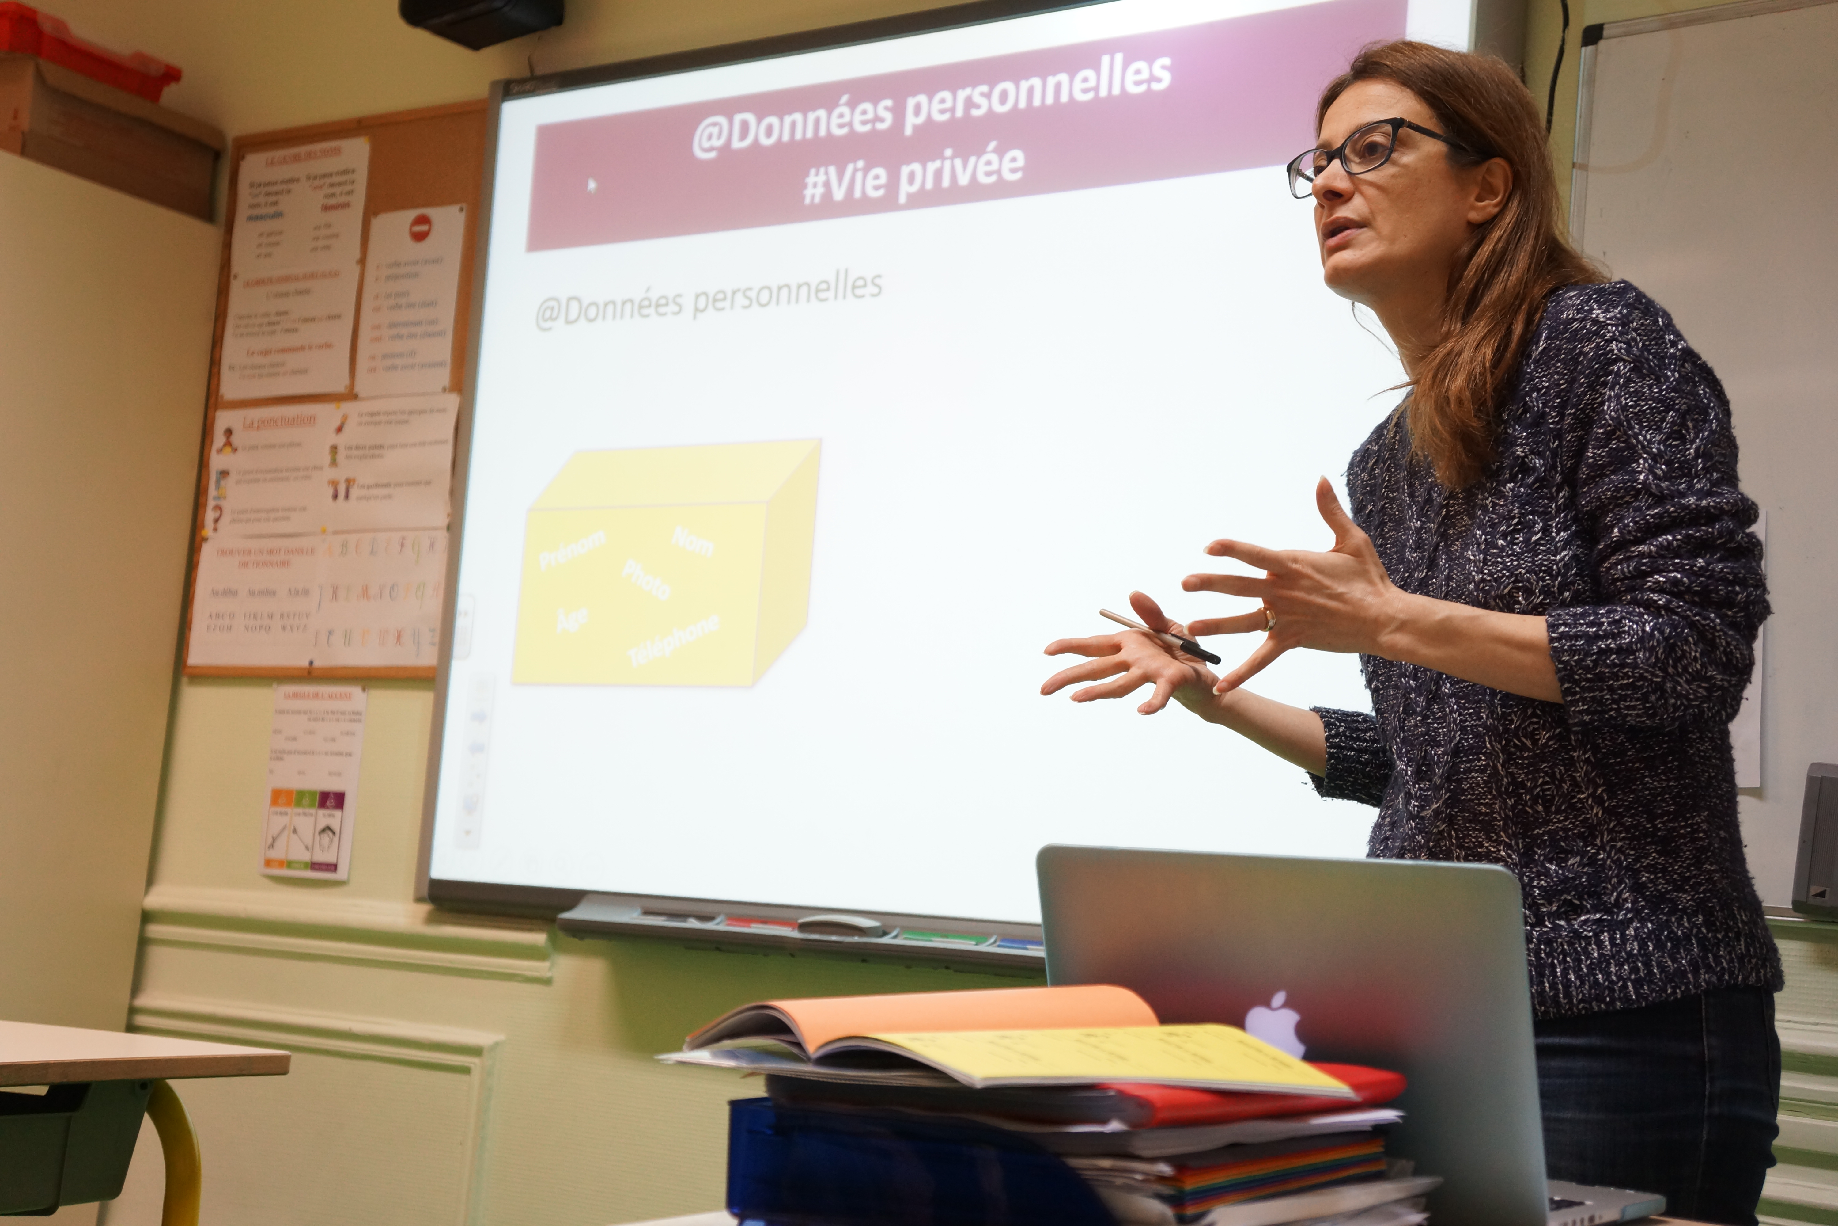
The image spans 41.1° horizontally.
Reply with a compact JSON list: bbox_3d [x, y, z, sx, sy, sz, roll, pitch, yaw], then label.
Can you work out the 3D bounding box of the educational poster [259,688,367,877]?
[{"bbox_3d":[-0.955,0.263,3.830,0.210,0.297,0.010,-1,-8,34],"label":"educational poster"}]

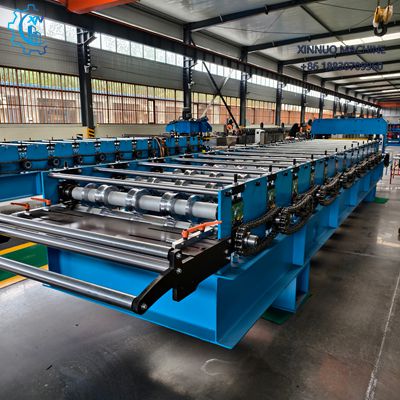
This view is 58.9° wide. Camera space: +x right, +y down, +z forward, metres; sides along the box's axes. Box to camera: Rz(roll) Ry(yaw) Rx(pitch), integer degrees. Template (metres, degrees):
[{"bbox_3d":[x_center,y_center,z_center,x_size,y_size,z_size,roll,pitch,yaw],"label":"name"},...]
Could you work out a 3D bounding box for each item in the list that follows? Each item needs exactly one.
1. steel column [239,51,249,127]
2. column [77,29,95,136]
[{"bbox_3d":[2.653,-6.179,21.612,0.330,5.750,0.250,7,14,32],"label":"steel column"},{"bbox_3d":[-4.002,-3.954,12.489,0.340,5.750,0.260,7,14,33],"label":"column"}]

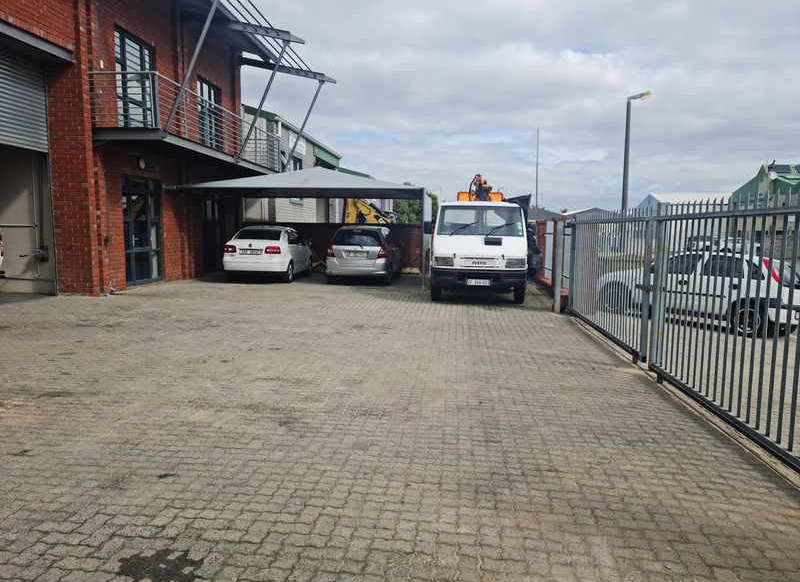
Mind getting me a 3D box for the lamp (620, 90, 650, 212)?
[{"bbox_3d":[10.546,-5.179,27.861,1.150,7.218,0.330,1,6,8],"label":"lamp"}]

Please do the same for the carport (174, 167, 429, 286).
[{"bbox_3d":[-2.250,-1.918,17.550,6.200,3.180,5.100,1,6,5],"label":"carport"}]

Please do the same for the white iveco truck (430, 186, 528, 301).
[{"bbox_3d":[1.800,-1.276,14.850,1.960,2.600,5.800,1,6,6],"label":"white iveco truck"}]

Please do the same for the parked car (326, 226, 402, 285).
[{"bbox_3d":[-0.960,-1.079,17.750,1.680,1.525,3.840,1,6,4],"label":"parked car"}]

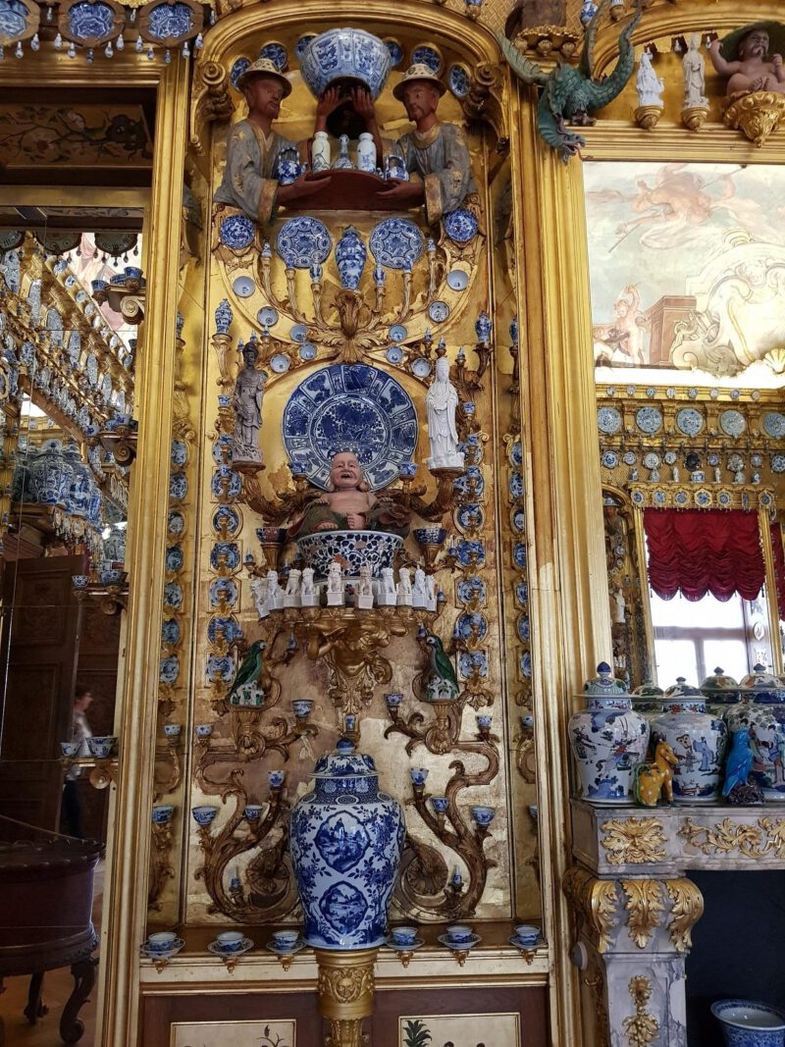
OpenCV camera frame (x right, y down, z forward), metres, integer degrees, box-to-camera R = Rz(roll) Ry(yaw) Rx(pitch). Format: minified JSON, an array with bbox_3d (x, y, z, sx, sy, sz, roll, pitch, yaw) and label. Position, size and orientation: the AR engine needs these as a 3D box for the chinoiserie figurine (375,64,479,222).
[{"bbox_3d":[0.138,-1.434,2.942,0.340,0.630,0.280,-7,-13,29],"label":"chinoiserie figurine"}]

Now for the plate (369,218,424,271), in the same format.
[{"bbox_3d":[0.018,-1.071,3.007,0.203,0.203,0.030,0,-12,-2],"label":"plate"}]

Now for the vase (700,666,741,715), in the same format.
[{"bbox_3d":[1.143,0.698,2.715,0.236,0.395,0.236,0,-11,-2],"label":"vase"}]

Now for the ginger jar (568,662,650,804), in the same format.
[{"bbox_3d":[0.628,0.601,2.281,0.227,0.392,0.227,0,-12,-2],"label":"ginger jar"}]

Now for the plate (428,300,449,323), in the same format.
[{"bbox_3d":[0.173,-0.783,2.915,0.078,0.078,0.022,0,-11,-2],"label":"plate"}]

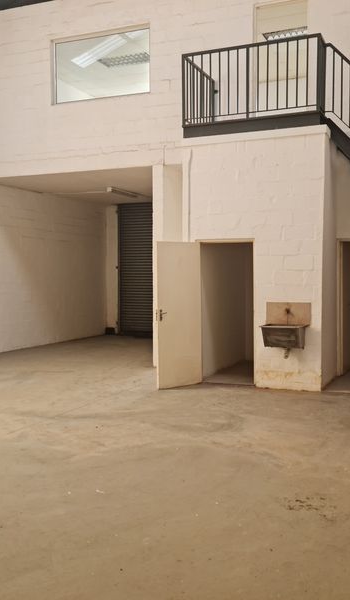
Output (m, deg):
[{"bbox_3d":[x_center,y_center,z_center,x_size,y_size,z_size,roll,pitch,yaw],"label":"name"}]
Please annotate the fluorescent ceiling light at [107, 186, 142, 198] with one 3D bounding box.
[{"bbox_3d":[-1.085,-2.288,13.423,0.110,0.092,1.320,1,3,24],"label":"fluorescent ceiling light"}]

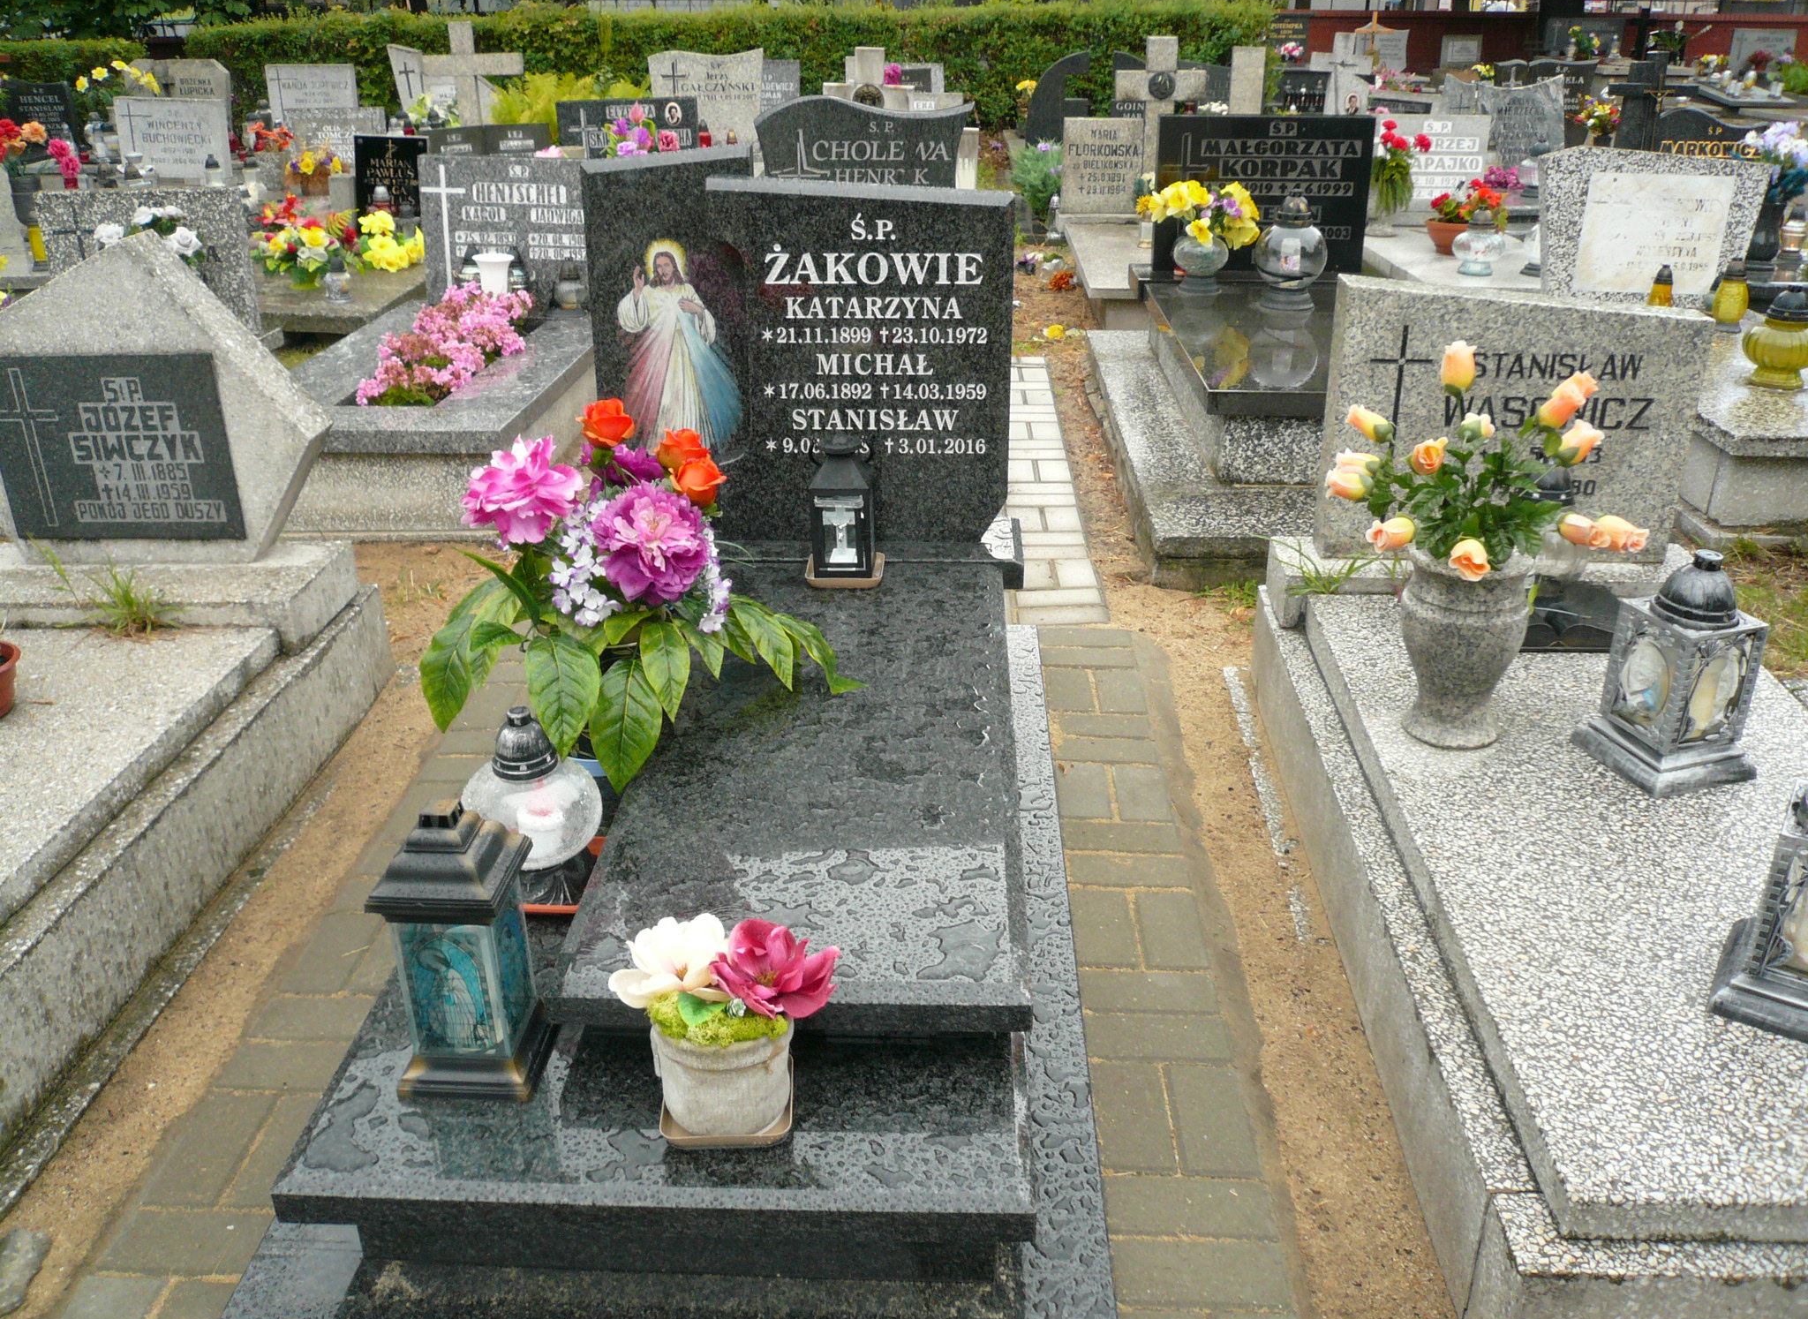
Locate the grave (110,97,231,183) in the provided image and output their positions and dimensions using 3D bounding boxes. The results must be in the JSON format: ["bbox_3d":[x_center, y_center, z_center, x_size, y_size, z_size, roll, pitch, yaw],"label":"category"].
[{"bbox_3d":[-3.718,-2.634,7.431,0.570,0.390,0.090,1,25,4],"label":"grave"}]

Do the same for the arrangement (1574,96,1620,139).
[{"bbox_3d":[3.648,-2.845,7.700,0.260,0.250,0.240,0,25,2],"label":"arrangement"}]

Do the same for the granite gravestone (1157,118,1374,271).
[{"bbox_3d":[1.226,-1.589,5.004,0.720,0.505,0.080,1,26,2],"label":"granite gravestone"}]

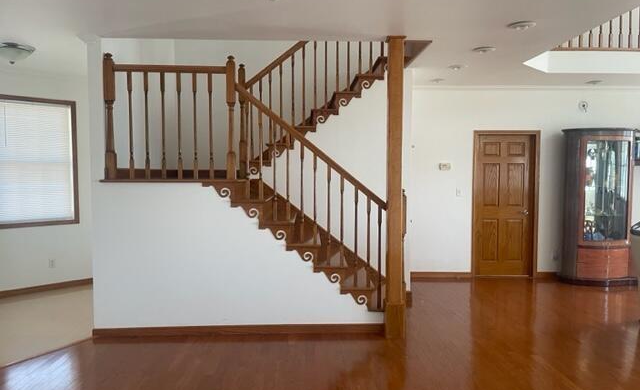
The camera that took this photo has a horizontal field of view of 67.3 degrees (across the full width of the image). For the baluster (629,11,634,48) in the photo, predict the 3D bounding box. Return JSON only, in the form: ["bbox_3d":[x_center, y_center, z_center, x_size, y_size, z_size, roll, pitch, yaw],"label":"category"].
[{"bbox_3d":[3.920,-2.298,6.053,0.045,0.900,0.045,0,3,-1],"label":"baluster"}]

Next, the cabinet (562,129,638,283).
[{"bbox_3d":[3.810,0.161,6.594,0.940,2.080,0.560,0,3,-1],"label":"cabinet"}]

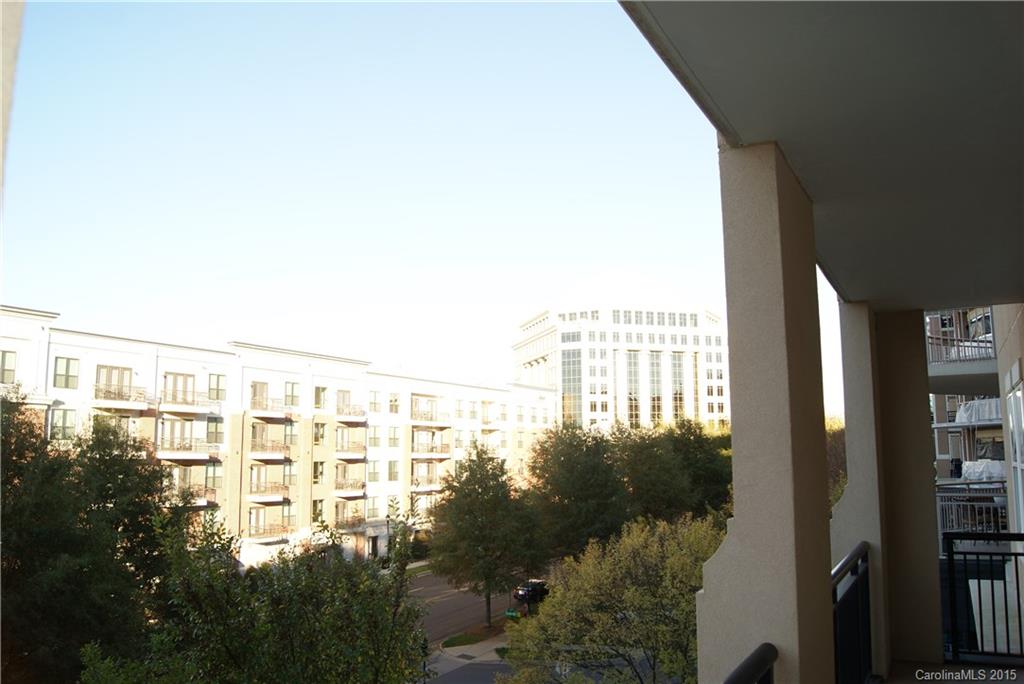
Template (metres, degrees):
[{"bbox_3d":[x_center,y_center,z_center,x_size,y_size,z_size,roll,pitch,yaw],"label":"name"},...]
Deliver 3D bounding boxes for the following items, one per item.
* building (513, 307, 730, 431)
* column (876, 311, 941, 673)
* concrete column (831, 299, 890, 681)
[{"bbox_3d":[27.820,15.609,195.475,46.000,43.500,41.000,2,-8,-14],"label":"building"},{"bbox_3d":[3.169,1.123,6.137,0.380,2.770,0.360,-5,-9,30],"label":"column"},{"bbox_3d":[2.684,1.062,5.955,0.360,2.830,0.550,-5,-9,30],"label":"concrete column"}]

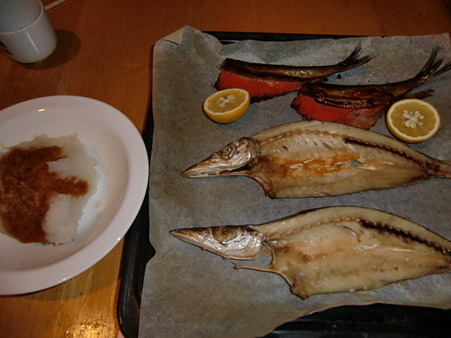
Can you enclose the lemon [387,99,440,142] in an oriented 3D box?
[{"bbox_3d":[0.215,-0.051,0.364,0.055,0.027,0.055,-4,65,7],"label":"lemon"}]

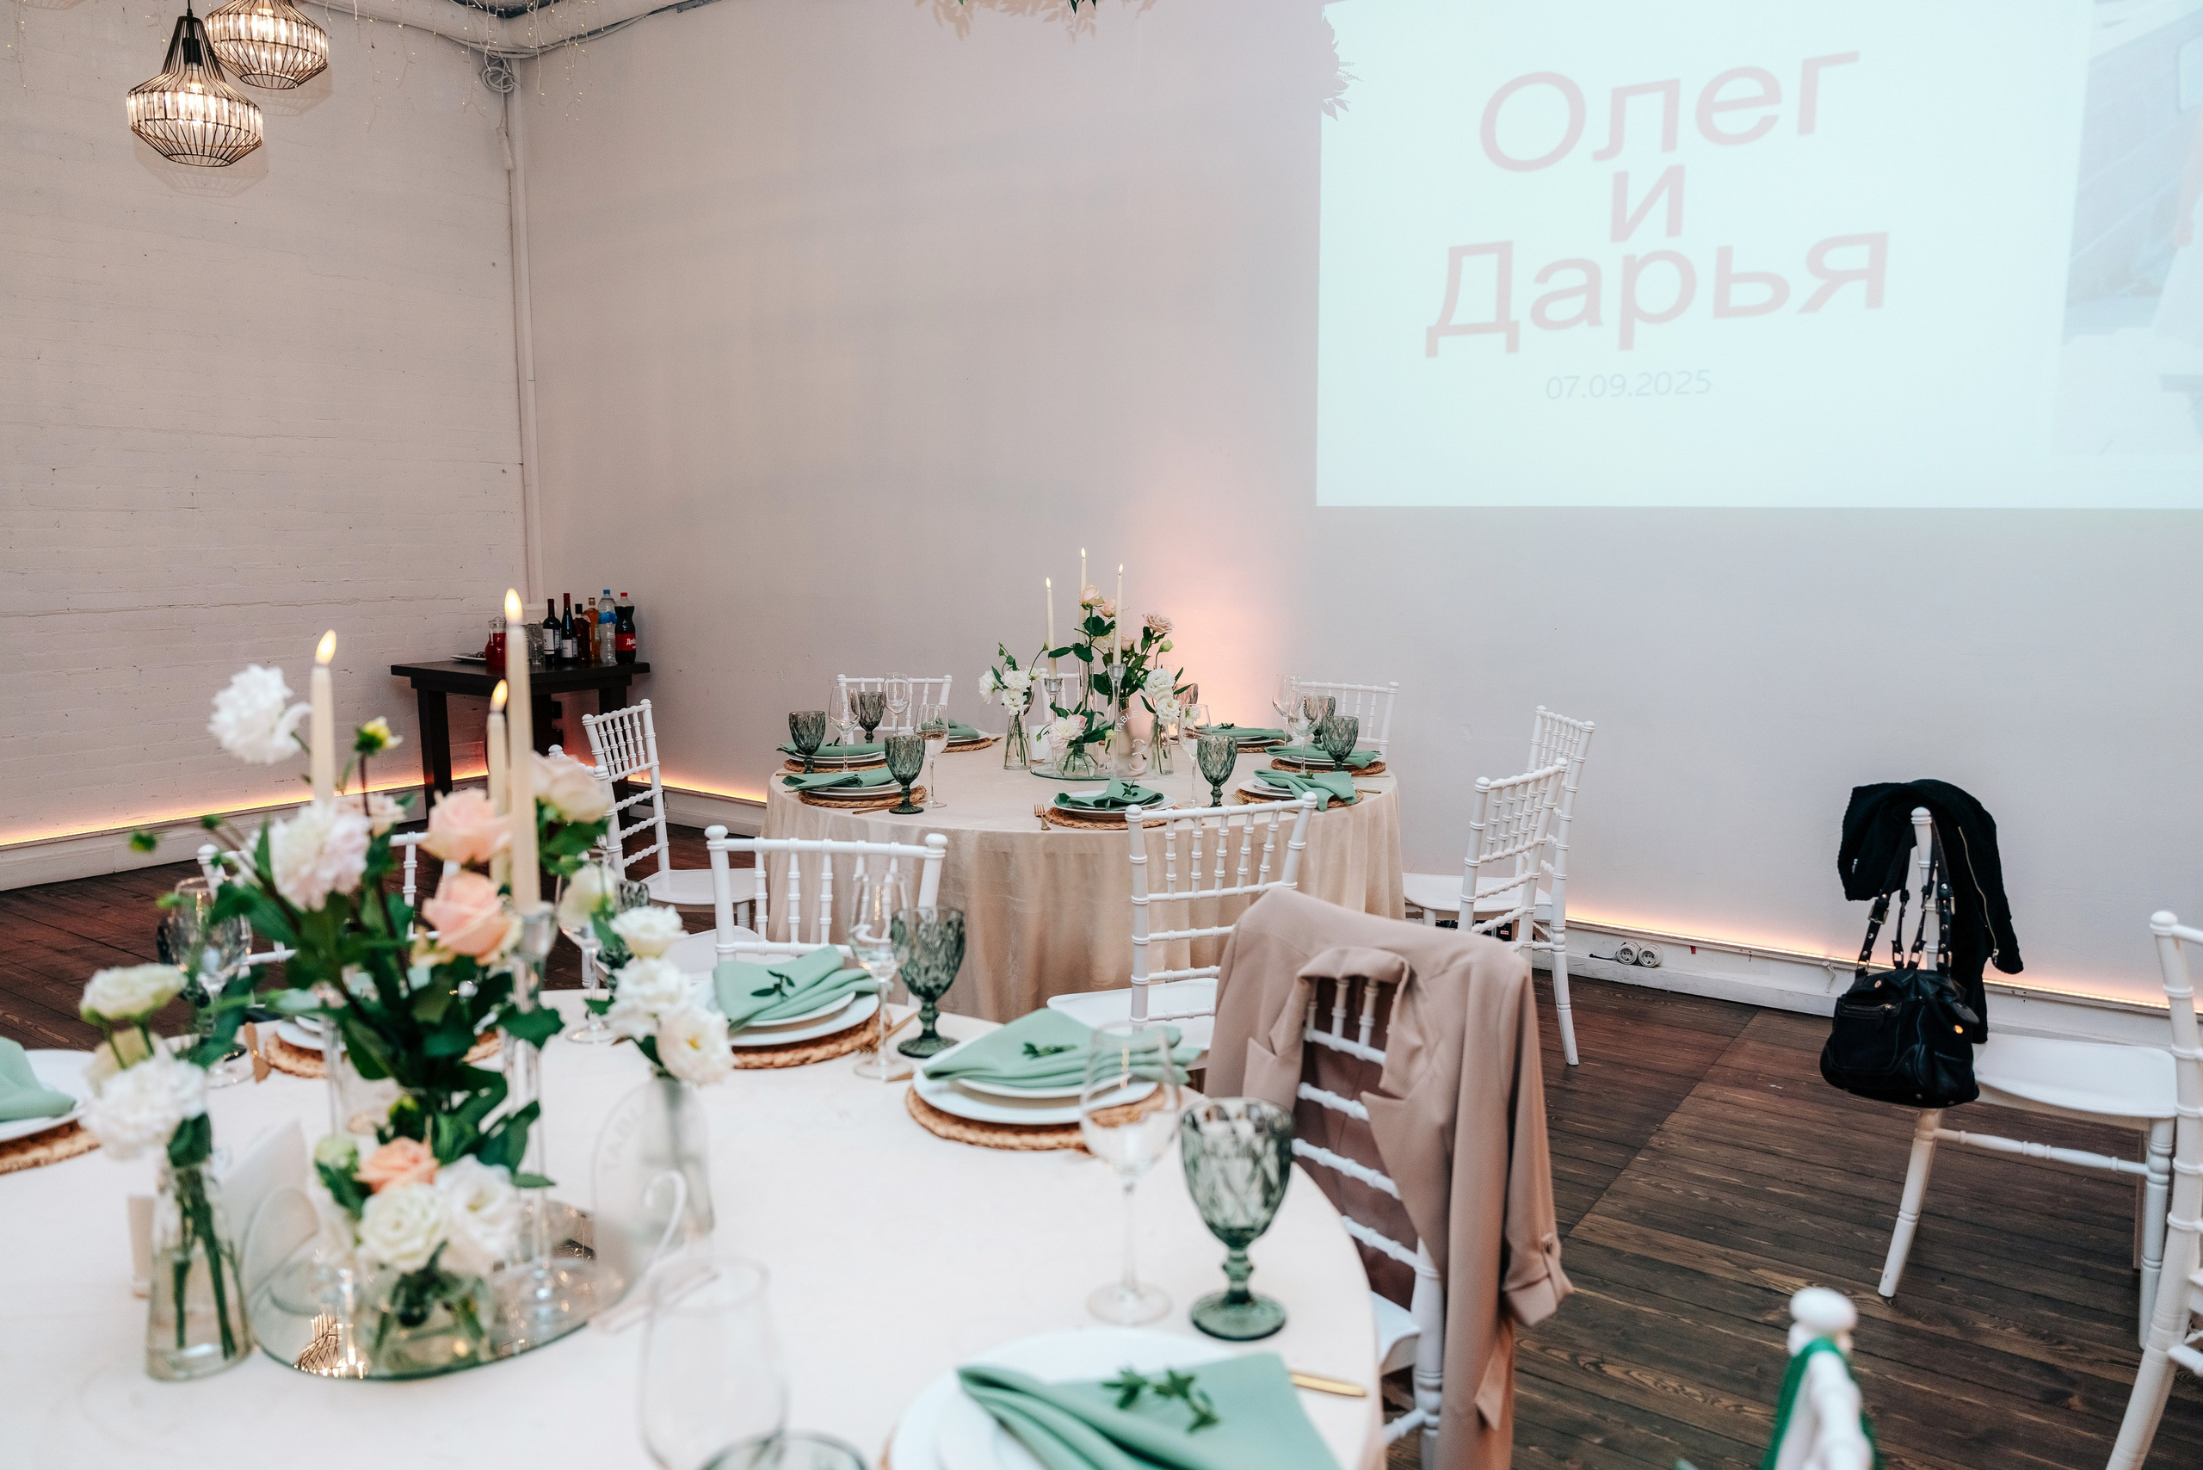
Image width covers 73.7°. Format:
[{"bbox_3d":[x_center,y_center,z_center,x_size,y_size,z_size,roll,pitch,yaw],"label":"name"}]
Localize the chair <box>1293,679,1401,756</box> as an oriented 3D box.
[{"bbox_3d":[0.629,0.311,4.484,0.410,0.900,0.440,7,10,41],"label":"chair"}]

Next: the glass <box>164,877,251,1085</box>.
[{"bbox_3d":[-1.062,0.295,1.759,0.078,0.228,0.078,-5,9,-32],"label":"glass"}]

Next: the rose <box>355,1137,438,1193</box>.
[{"bbox_3d":[-0.568,0.350,1.184,0.066,0.052,0.064,-4,9,-26],"label":"rose"}]

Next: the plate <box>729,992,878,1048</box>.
[{"bbox_3d":[-0.428,0.357,1.877,0.275,0.023,0.275,1,8,0],"label":"plate"}]

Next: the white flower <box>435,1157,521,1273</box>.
[{"bbox_3d":[-0.486,0.374,1.141,0.066,0.080,0.065,-4,9,-24],"label":"white flower"}]

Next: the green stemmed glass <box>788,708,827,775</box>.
[{"bbox_3d":[-0.747,0.030,3.749,0.088,0.170,0.088,0,8,0],"label":"green stemmed glass"}]

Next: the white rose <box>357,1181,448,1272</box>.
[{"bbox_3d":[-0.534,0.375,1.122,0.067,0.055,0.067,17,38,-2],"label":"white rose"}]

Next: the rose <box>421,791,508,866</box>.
[{"bbox_3d":[-0.511,0.075,1.181,0.070,0.060,0.068,-4,9,-24],"label":"rose"}]

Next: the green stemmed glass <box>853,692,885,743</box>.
[{"bbox_3d":[-0.666,-0.037,4.239,0.088,0.170,0.088,0,8,0],"label":"green stemmed glass"}]

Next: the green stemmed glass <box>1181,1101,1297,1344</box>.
[{"bbox_3d":[0.114,0.402,1.215,0.087,0.171,0.087,0,8,0],"label":"green stemmed glass"}]

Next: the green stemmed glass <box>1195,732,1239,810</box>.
[{"bbox_3d":[0.259,0.089,3.284,0.088,0.170,0.088,0,8,0],"label":"green stemmed glass"}]

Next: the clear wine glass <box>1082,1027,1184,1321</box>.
[{"bbox_3d":[0.025,0.361,1.221,0.084,0.242,0.084,1,8,0],"label":"clear wine glass"}]

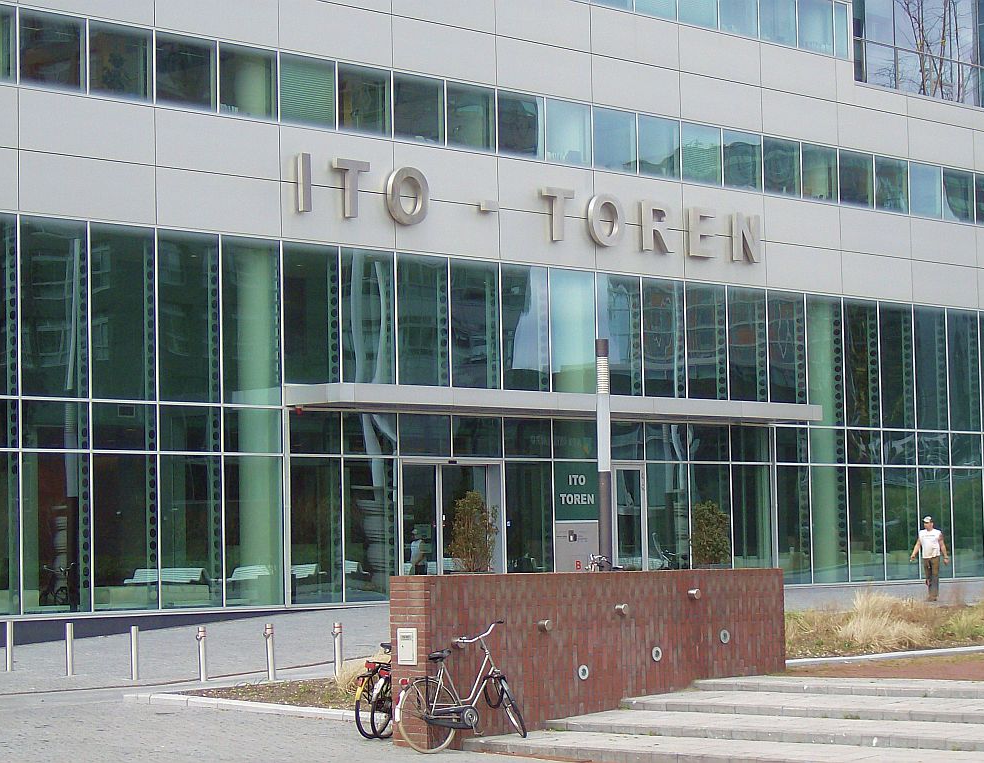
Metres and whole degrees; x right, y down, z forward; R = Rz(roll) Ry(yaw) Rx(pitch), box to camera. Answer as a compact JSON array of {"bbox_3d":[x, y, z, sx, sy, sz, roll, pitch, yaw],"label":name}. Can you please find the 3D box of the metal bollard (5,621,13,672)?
[{"bbox_3d":[-7.589,4.162,39.426,0.100,0.796,0.100,-1,-4,0],"label":"metal bollard"}]

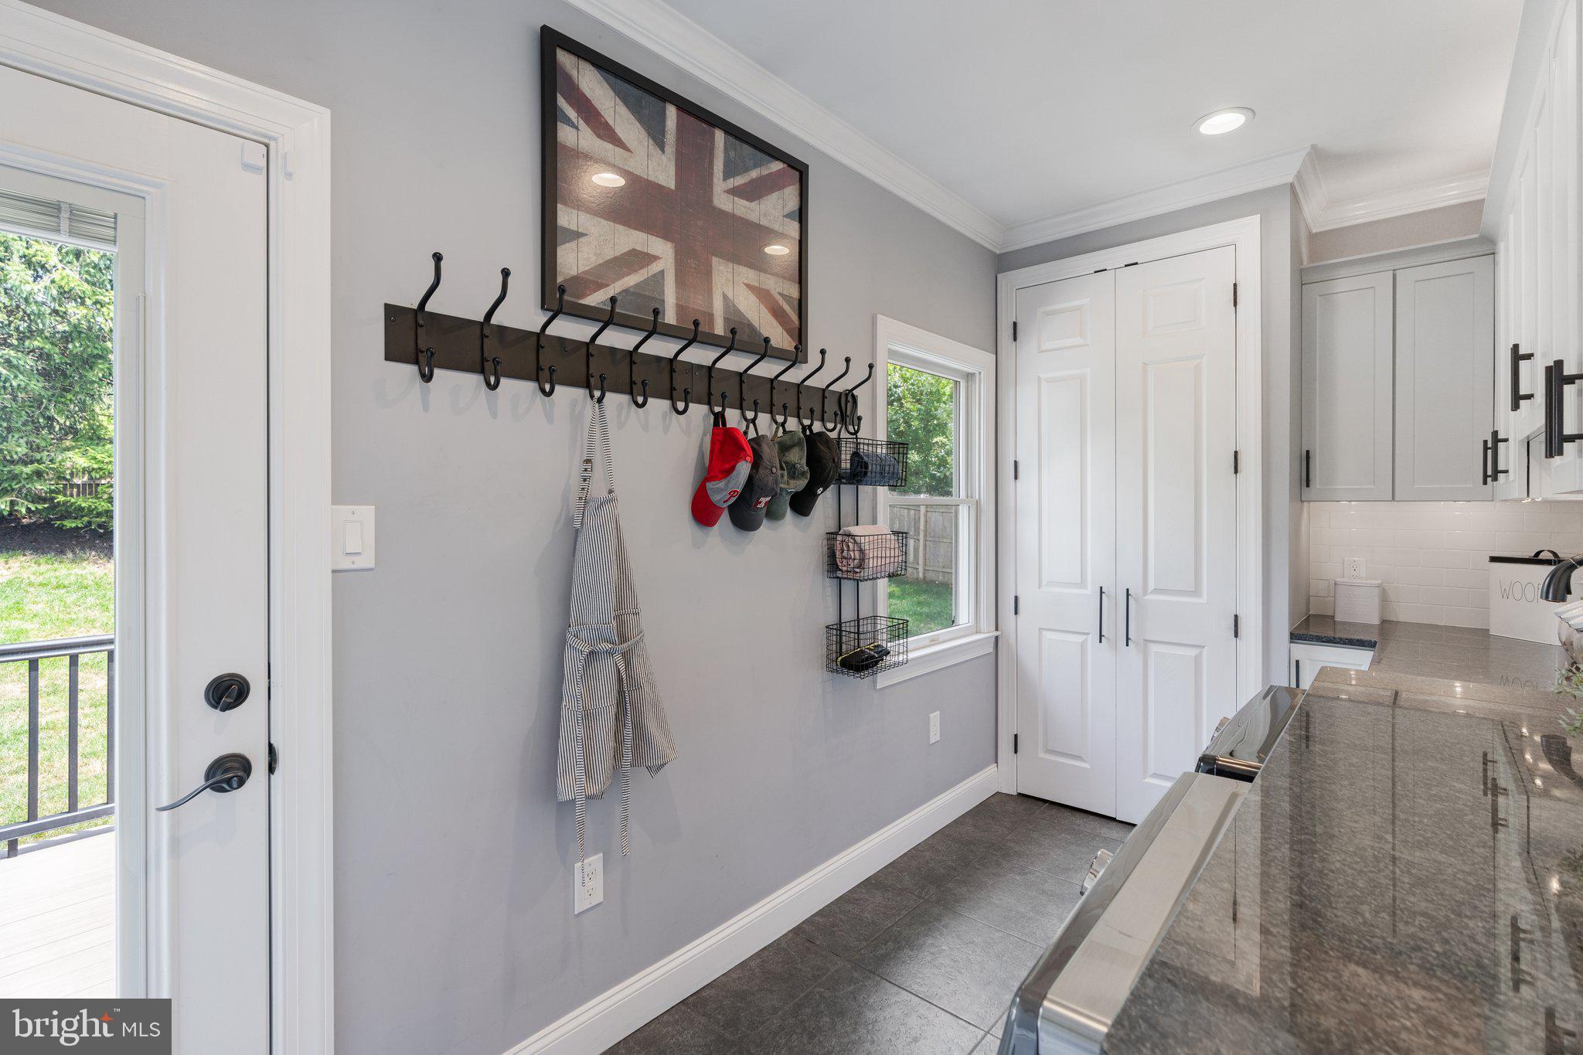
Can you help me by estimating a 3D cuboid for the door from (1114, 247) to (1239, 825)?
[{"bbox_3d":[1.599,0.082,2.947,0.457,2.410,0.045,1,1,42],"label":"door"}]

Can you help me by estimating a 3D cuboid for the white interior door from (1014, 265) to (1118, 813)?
[{"bbox_3d":[1.274,0.071,3.268,0.452,2.432,0.038,1,1,41],"label":"white interior door"}]

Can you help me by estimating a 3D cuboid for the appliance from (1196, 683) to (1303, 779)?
[{"bbox_3d":[1.227,0.887,1.280,0.770,0.970,0.686,1,1,42],"label":"appliance"}]

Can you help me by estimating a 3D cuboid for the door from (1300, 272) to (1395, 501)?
[{"bbox_3d":[2.289,-0.568,2.901,0.295,0.920,0.021,1,1,41],"label":"door"}]

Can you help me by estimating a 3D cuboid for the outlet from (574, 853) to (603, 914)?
[{"bbox_3d":[-0.515,0.906,1.790,0.010,0.121,0.077,1,1,43],"label":"outlet"}]

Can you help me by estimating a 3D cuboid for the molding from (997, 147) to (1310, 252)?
[{"bbox_3d":[1.462,-1.374,3.027,1.265,0.090,0.075,1,1,41],"label":"molding"}]

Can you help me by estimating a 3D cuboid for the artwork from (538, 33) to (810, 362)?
[{"bbox_3d":[-0.275,-0.876,2.038,0.028,0.671,0.962,1,1,43],"label":"artwork"}]

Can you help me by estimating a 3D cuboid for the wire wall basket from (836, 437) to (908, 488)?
[{"bbox_3d":[0.274,-0.225,2.485,0.160,0.155,0.285,1,1,43],"label":"wire wall basket"}]

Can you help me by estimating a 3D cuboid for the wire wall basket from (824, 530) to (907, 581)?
[{"bbox_3d":[0.274,0.097,2.485,0.160,0.155,0.285,1,1,43],"label":"wire wall basket"}]

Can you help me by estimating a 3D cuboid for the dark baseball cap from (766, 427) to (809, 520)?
[{"bbox_3d":[-0.004,-0.156,2.201,0.170,0.270,0.135,0,9,-33],"label":"dark baseball cap"}]

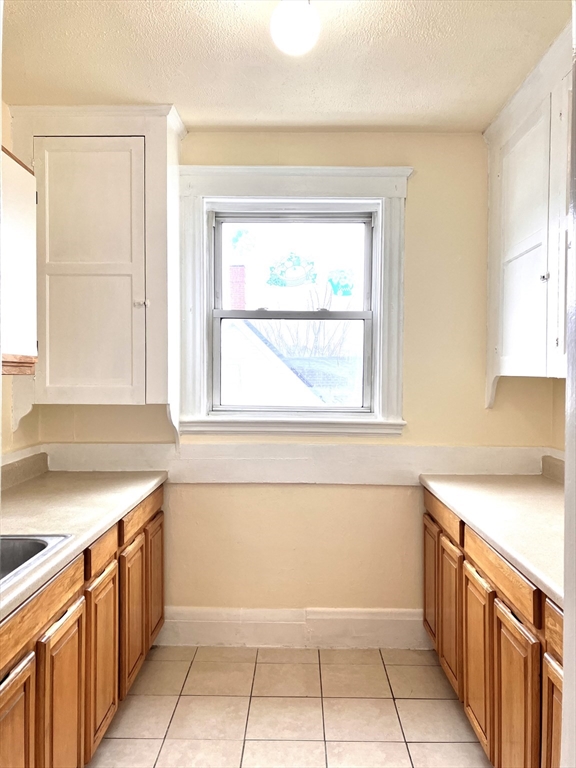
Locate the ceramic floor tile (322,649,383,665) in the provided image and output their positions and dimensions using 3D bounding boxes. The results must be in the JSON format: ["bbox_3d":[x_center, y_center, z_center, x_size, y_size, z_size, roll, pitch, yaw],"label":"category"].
[{"bbox_3d":[0.314,1.363,3.103,0.307,0.010,0.171,0,2,1],"label":"ceramic floor tile"}]

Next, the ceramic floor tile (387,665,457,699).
[{"bbox_3d":[0.620,1.371,2.853,0.307,0.010,0.307,0,2,1],"label":"ceramic floor tile"}]

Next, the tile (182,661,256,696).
[{"bbox_3d":[-0.313,1.367,2.873,0.307,0.010,0.307,0,2,1],"label":"tile"}]

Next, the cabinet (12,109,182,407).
[{"bbox_3d":[-0.903,-0.582,3.009,0.759,1.384,0.323,0,2,1],"label":"cabinet"}]

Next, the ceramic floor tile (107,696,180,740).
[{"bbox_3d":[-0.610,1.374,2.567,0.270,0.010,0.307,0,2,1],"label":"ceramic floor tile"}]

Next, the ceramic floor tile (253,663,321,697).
[{"bbox_3d":[-0.001,1.369,2.866,0.307,0.010,0.307,0,2,1],"label":"ceramic floor tile"}]

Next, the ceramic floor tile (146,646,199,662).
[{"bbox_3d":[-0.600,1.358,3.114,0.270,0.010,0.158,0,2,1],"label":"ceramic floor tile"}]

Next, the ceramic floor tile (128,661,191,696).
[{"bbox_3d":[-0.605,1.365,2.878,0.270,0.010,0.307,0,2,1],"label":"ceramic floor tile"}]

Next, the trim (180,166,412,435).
[{"bbox_3d":[0.025,-0.415,3.160,1.173,1.337,0.130,0,2,1],"label":"trim"}]

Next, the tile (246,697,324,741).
[{"bbox_3d":[-0.009,1.377,2.556,0.307,0.010,0.307,0,2,1],"label":"tile"}]

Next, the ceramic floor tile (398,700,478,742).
[{"bbox_3d":[0.612,1.383,2.544,0.301,0.010,0.307,0,2,1],"label":"ceramic floor tile"}]

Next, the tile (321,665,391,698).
[{"bbox_3d":[0.309,1.370,2.860,0.307,0.010,0.307,0,2,1],"label":"tile"}]

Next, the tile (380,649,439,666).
[{"bbox_3d":[0.620,1.364,3.096,0.298,0.010,0.171,0,2,1],"label":"tile"}]

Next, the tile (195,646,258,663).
[{"bbox_3d":[-0.308,1.360,3.108,0.307,0.010,0.158,0,2,1],"label":"tile"}]

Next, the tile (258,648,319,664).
[{"bbox_3d":[0.003,1.362,3.103,0.307,0.010,0.158,0,2,1],"label":"tile"}]

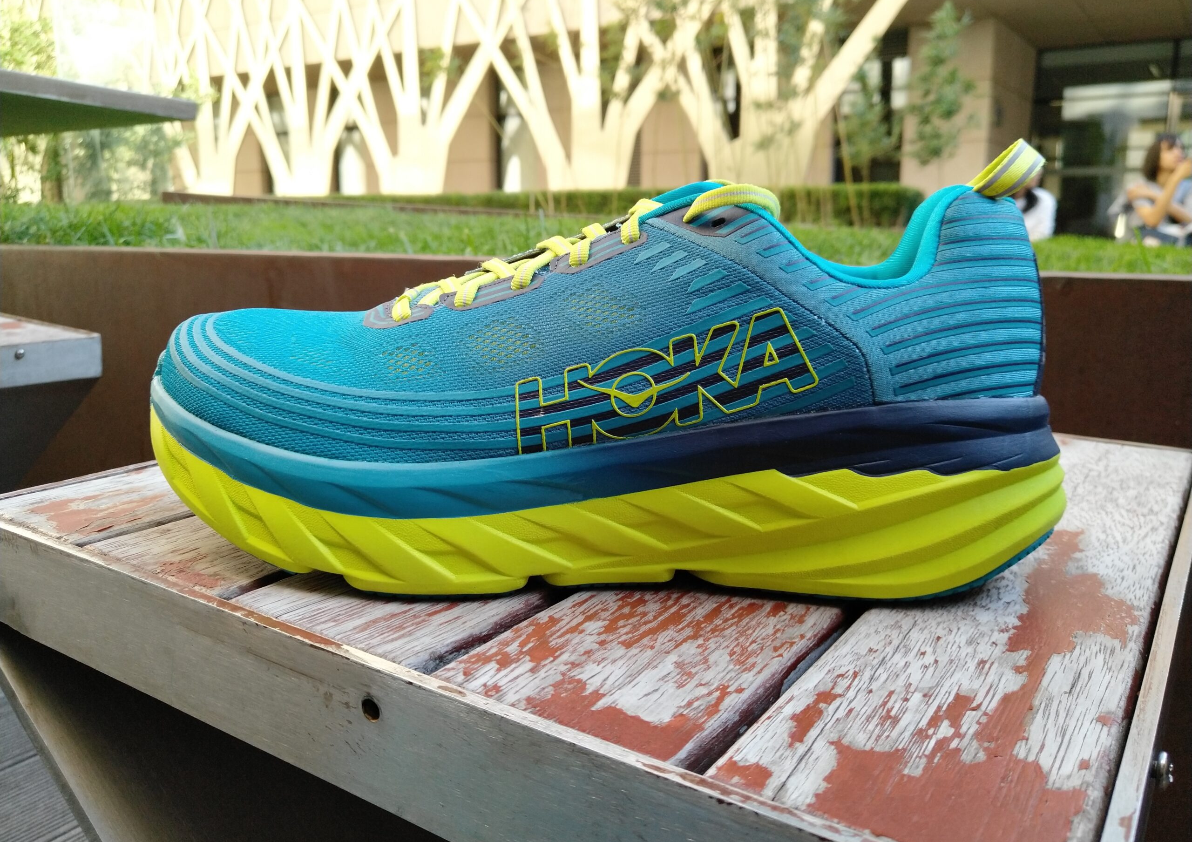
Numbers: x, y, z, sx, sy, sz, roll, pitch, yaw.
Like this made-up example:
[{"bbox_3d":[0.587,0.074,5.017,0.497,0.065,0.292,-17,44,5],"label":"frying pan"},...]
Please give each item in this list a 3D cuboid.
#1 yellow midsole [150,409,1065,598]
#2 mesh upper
[{"bbox_3d":[0.000,0.017,0.318,0.303,0.050,0.115,1,13,4],"label":"yellow midsole"},{"bbox_3d":[-0.004,-0.036,0.306,0.288,0.082,0.106,1,13,4],"label":"mesh upper"}]

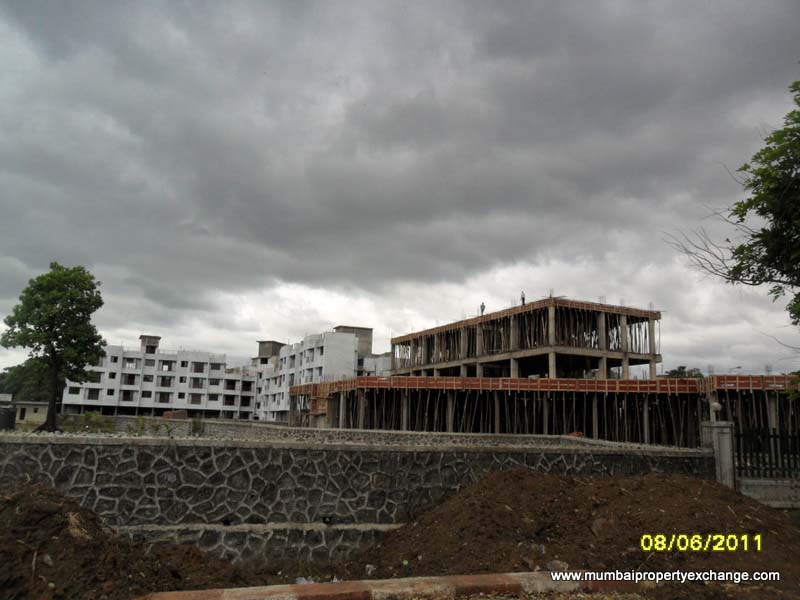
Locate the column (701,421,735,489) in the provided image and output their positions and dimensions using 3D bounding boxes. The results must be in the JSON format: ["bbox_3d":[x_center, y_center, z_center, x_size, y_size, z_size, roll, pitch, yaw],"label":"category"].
[{"bbox_3d":[5.872,2.943,11.445,0.400,1.400,0.400,3,-11,-5],"label":"column"}]

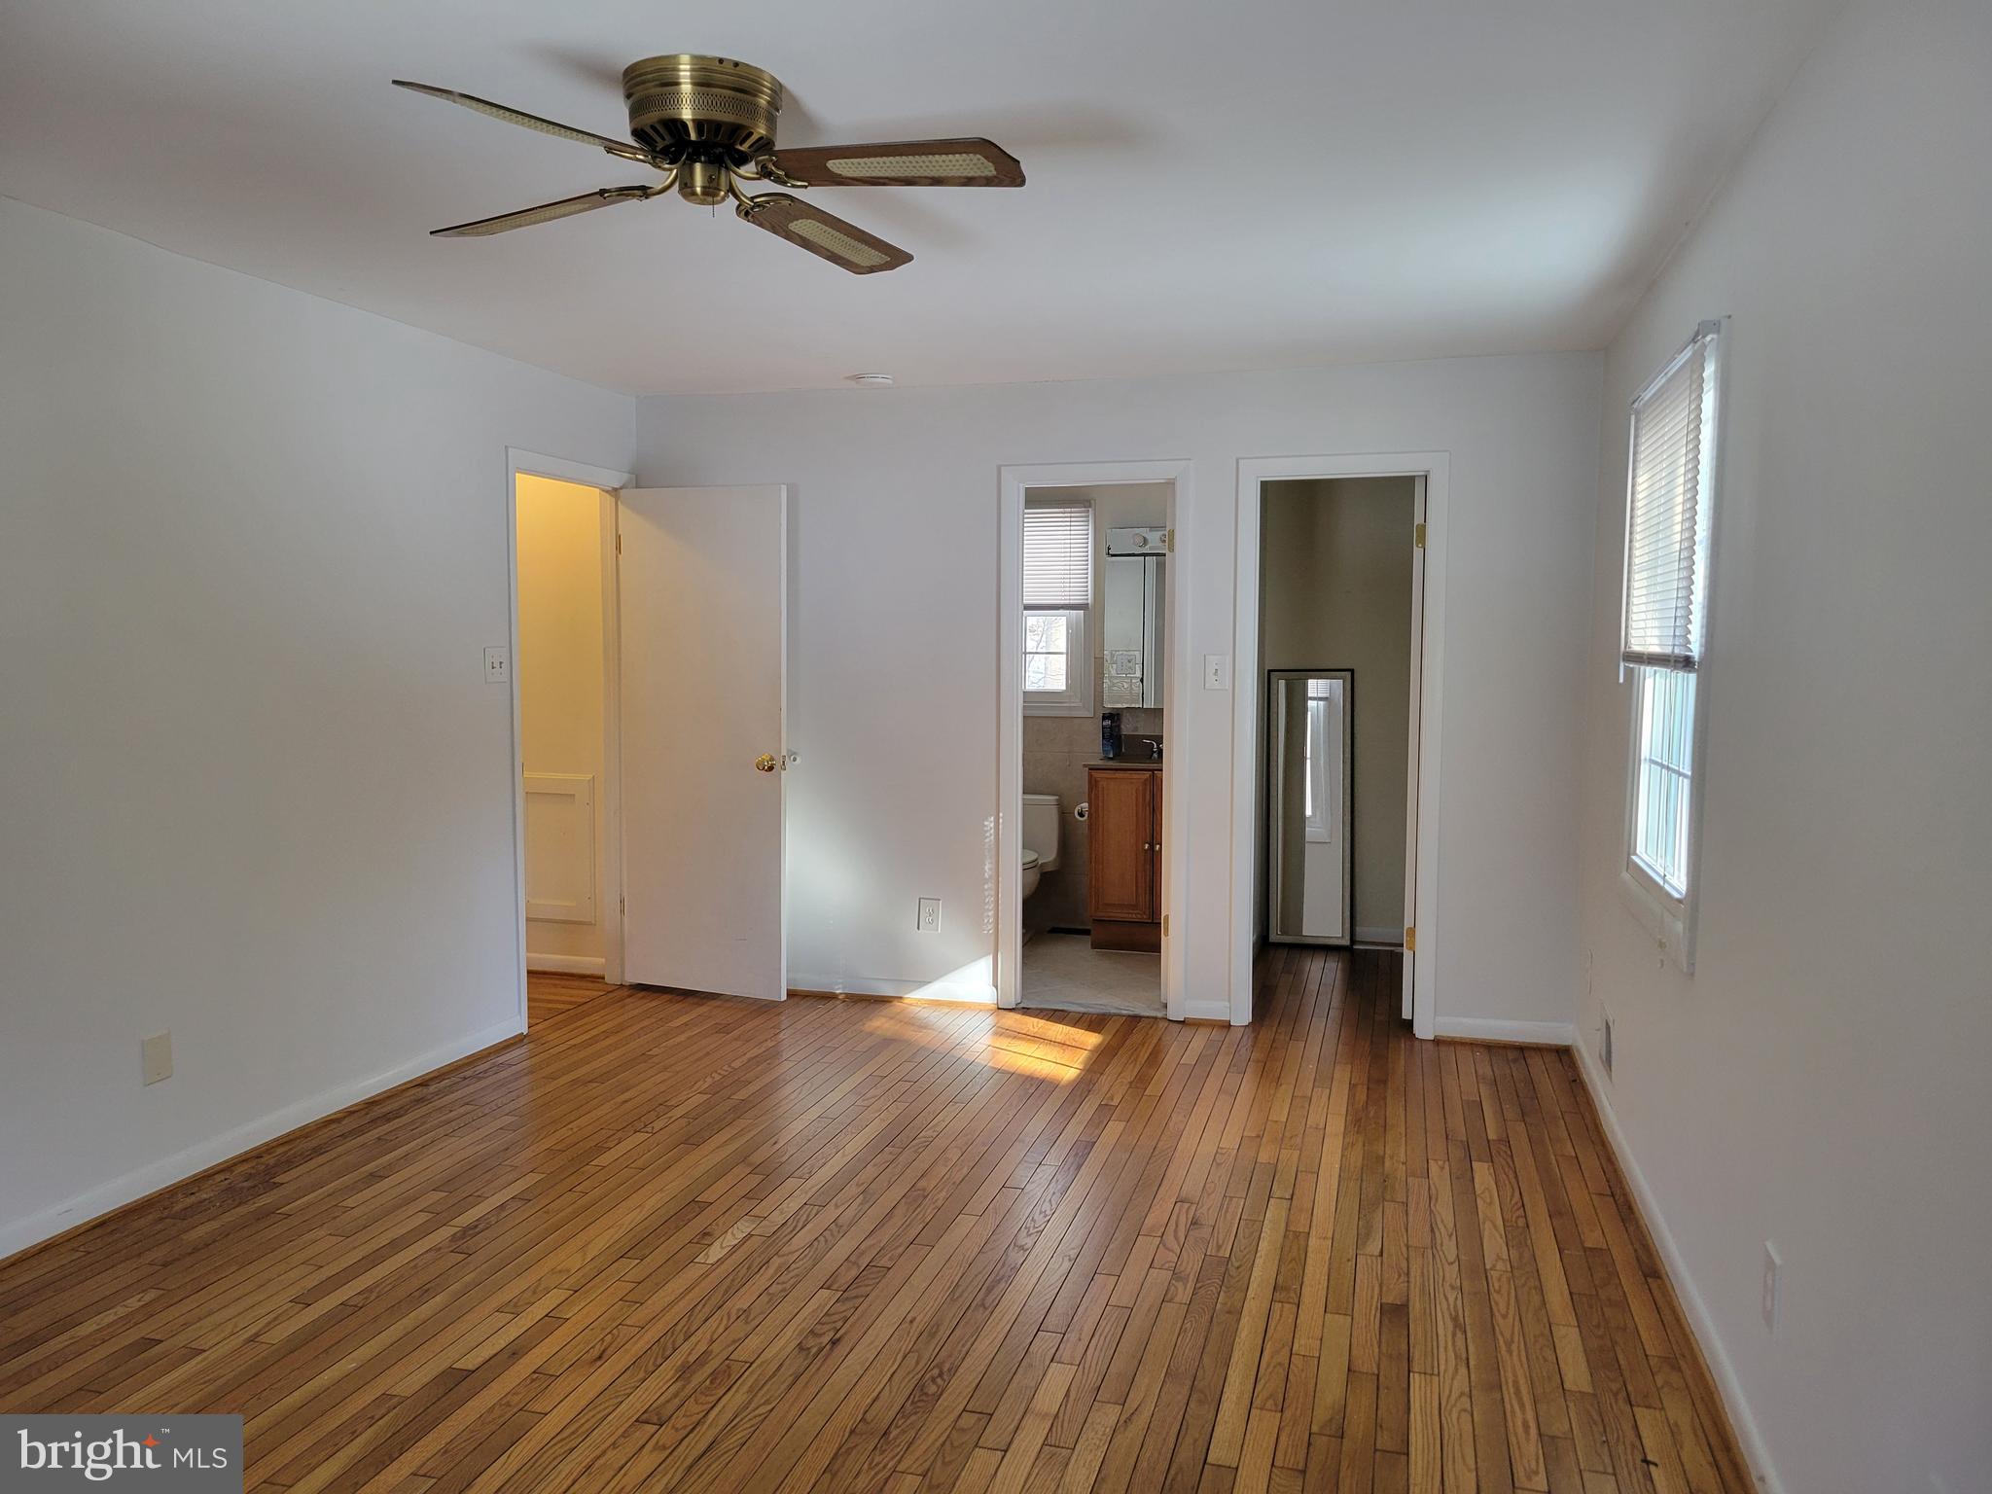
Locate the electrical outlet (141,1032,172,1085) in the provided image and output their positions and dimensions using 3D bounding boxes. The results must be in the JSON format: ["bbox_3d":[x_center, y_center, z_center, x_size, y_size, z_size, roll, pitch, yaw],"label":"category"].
[{"bbox_3d":[-2.167,0.807,3.871,0.010,0.120,0.078,1,4,15],"label":"electrical outlet"}]

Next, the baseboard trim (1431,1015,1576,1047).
[{"bbox_3d":[1.842,1.032,5.406,0.492,0.090,0.020,1,4,15],"label":"baseboard trim"}]

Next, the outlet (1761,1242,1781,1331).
[{"bbox_3d":[1.313,0.914,2.529,0.010,0.120,0.075,1,4,15],"label":"outlet"}]

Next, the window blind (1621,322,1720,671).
[{"bbox_3d":[1.599,-0.550,3.576,0.050,0.720,0.940,1,4,15],"label":"window blind"}]

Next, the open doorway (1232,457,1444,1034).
[{"bbox_3d":[1.267,0.000,5.552,0.742,2.121,0.130,1,4,15],"label":"open doorway"}]

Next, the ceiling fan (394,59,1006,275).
[{"bbox_3d":[-0.528,-1.078,2.692,1.270,0.220,1.270,3,5,28],"label":"ceiling fan"}]

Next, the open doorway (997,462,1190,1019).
[{"bbox_3d":[0.384,-0.022,5.794,0.737,2.121,0.130,1,4,15],"label":"open doorway"}]

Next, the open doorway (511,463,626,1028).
[{"bbox_3d":[-1.678,-0.018,5.775,0.130,2.090,0.836,1,4,15],"label":"open doorway"}]

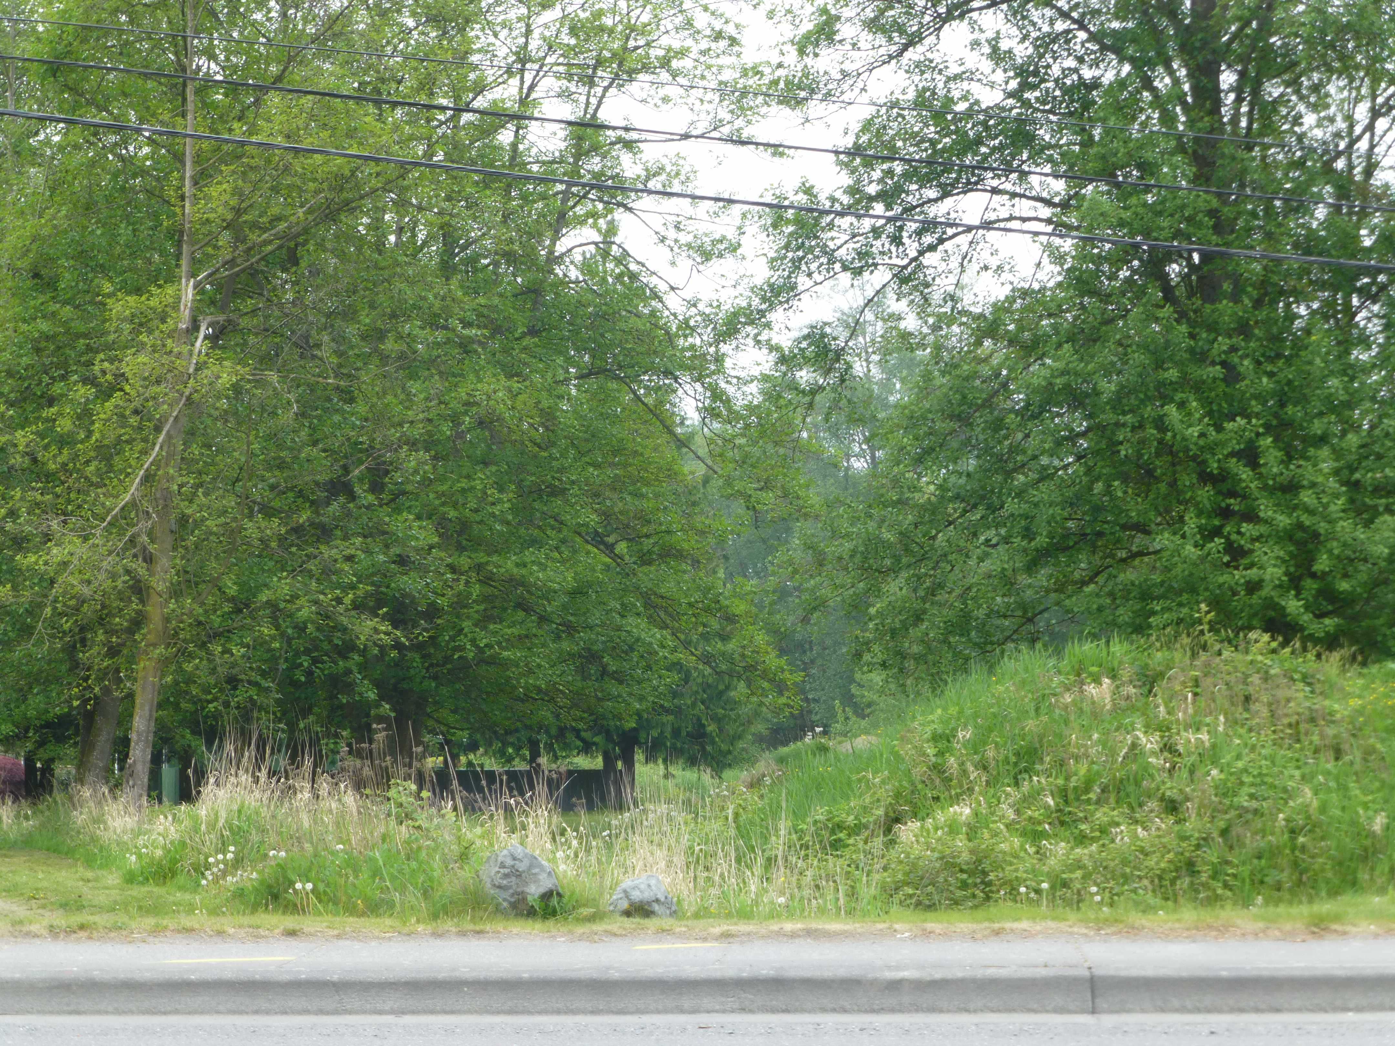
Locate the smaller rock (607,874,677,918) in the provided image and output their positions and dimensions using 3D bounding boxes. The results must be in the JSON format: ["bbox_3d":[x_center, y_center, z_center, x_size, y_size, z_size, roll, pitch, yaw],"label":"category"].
[{"bbox_3d":[-0.286,1.940,17.800,0.360,0.235,0.310,0,-3,0],"label":"smaller rock"}]

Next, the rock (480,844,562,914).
[{"bbox_3d":[-0.920,1.865,17.900,0.420,0.370,0.370,0,-3,0],"label":"rock"}]

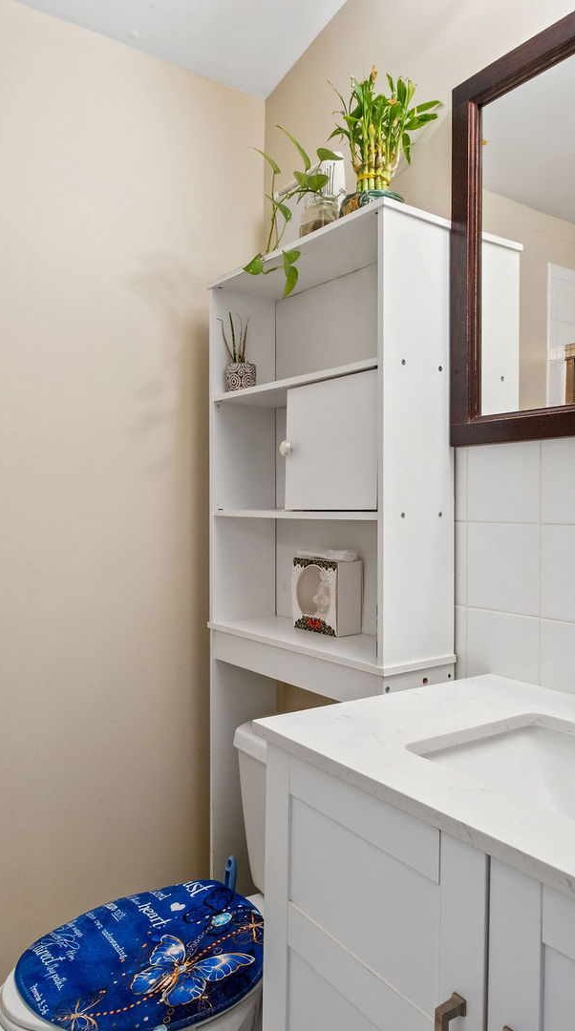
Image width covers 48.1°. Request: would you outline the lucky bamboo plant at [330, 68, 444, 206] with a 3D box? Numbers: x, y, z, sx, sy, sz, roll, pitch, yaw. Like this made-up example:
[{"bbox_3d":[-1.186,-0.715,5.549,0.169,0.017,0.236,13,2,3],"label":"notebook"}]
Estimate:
[{"bbox_3d":[0.181,-0.704,1.241,0.175,0.310,0.180,0,1,0],"label":"lucky bamboo plant"}]

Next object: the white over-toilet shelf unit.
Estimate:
[{"bbox_3d":[0.061,0.293,1.417,0.203,1.690,0.608,0,1,-36],"label":"white over-toilet shelf unit"}]

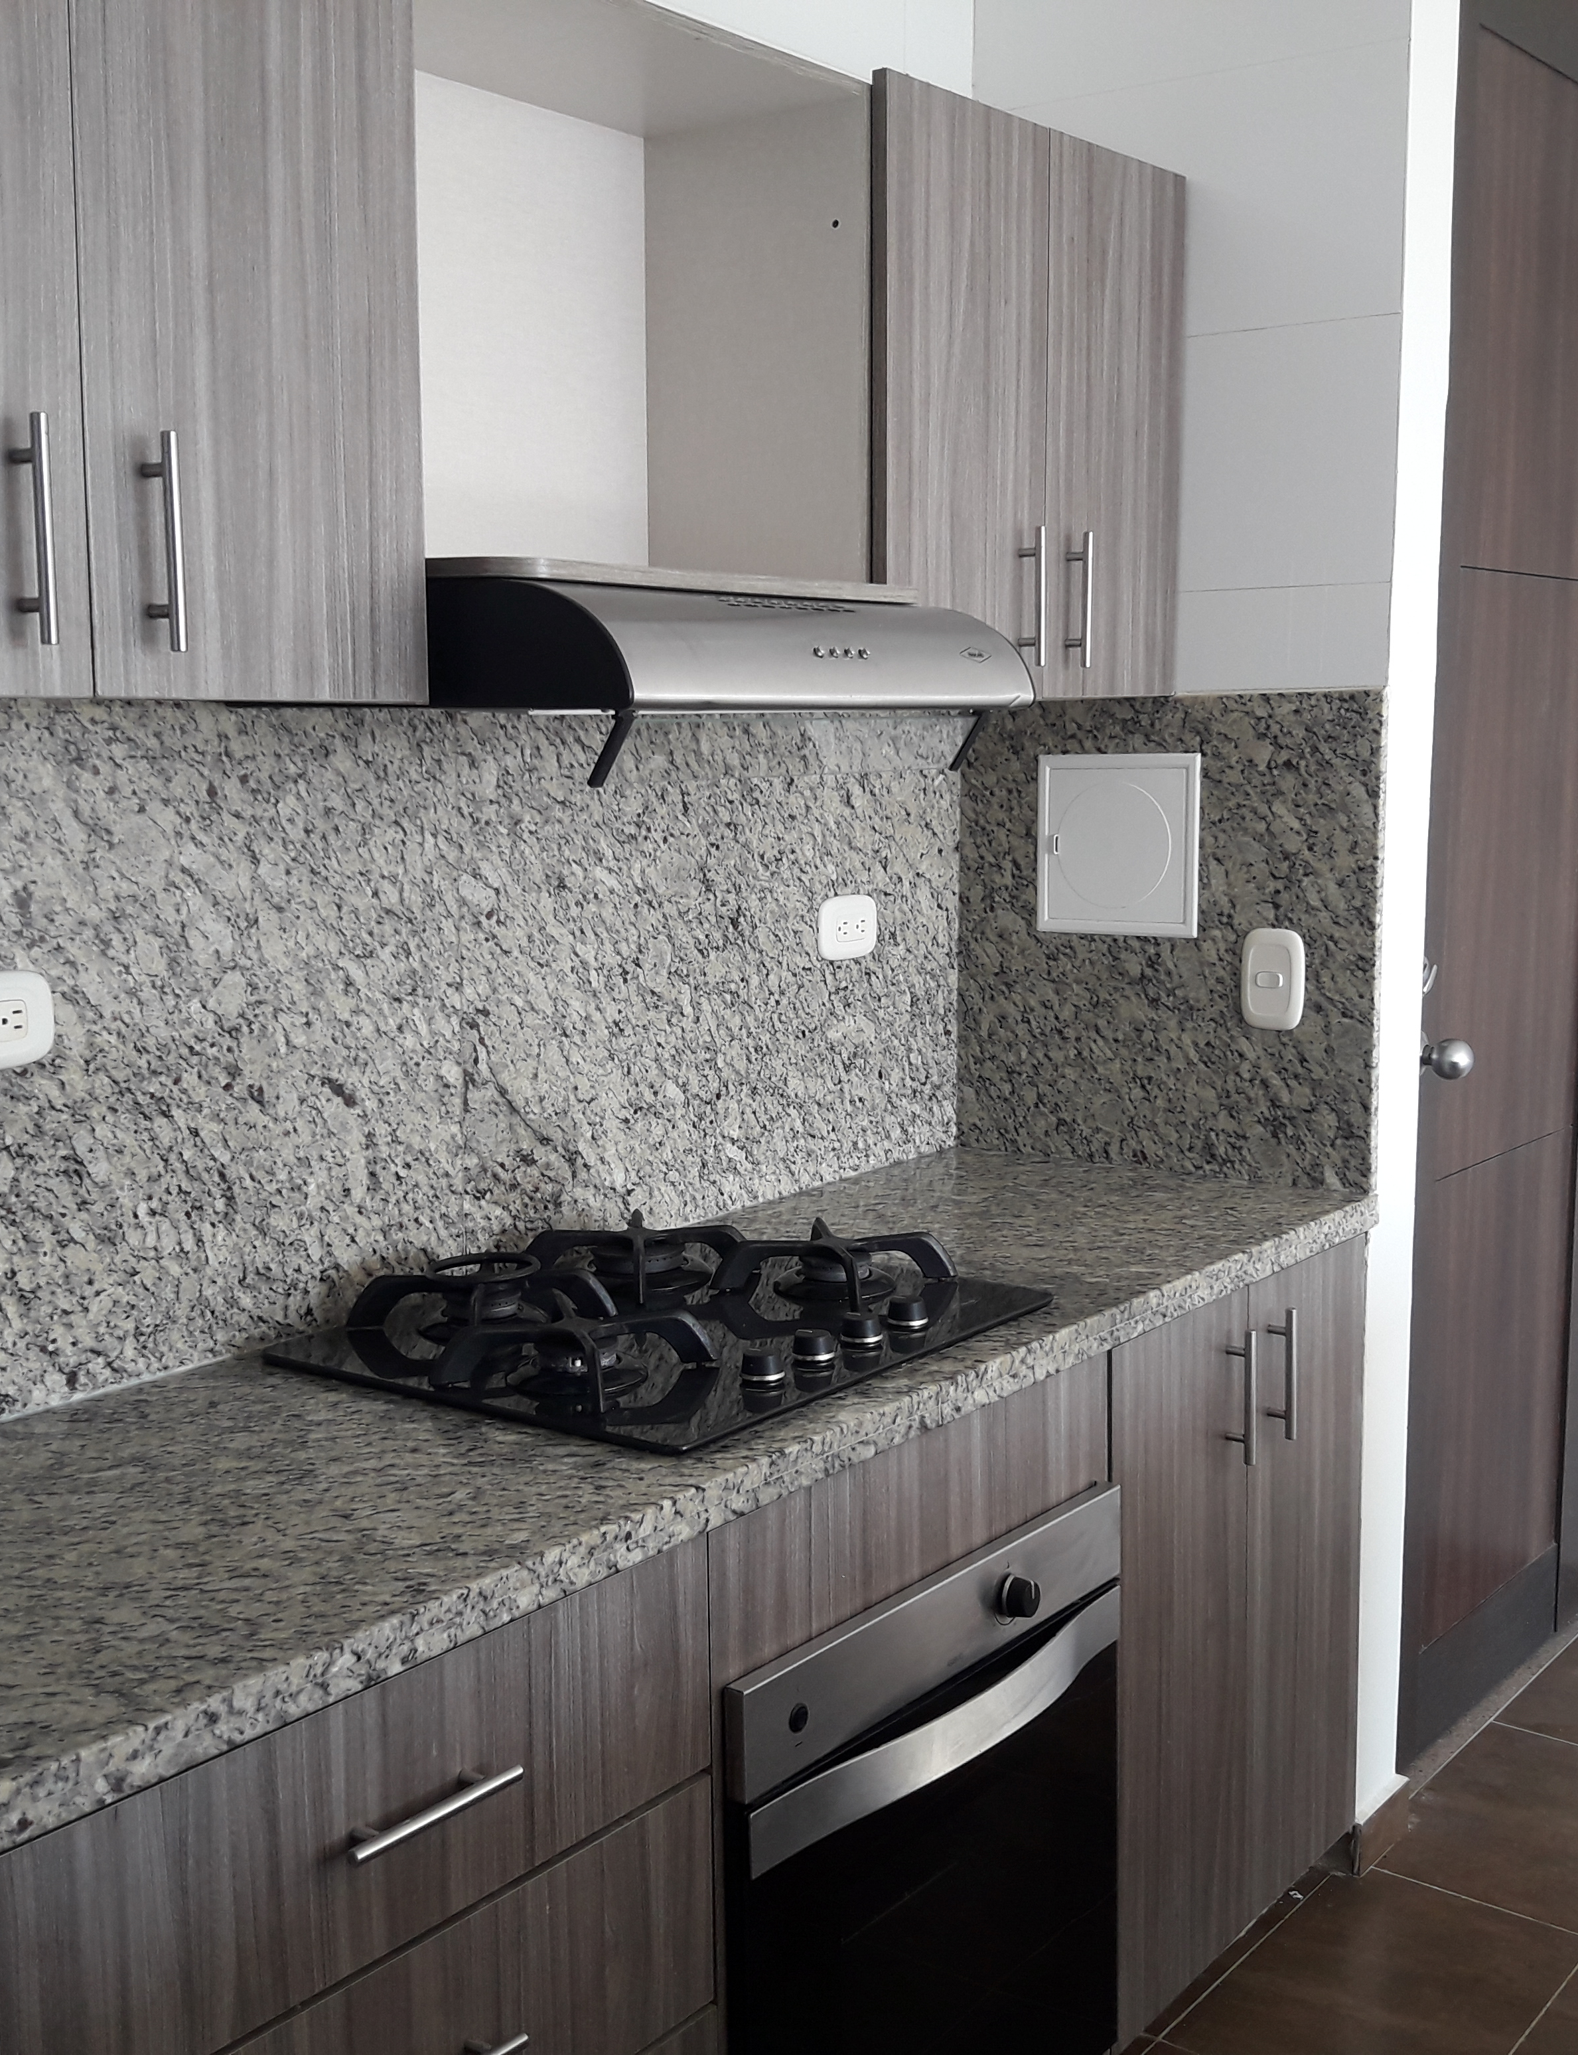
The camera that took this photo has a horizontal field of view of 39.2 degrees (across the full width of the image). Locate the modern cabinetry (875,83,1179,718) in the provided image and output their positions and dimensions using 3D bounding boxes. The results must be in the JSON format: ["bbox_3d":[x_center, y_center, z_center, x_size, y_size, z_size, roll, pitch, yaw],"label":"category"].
[{"bbox_3d":[0.170,-0.695,2.581,0.332,0.609,0.632,6,10,37],"label":"modern cabinetry"}]

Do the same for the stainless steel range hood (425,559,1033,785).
[{"bbox_3d":[-0.139,-0.324,2.079,0.501,0.171,0.591,6,10,37],"label":"stainless steel range hood"}]

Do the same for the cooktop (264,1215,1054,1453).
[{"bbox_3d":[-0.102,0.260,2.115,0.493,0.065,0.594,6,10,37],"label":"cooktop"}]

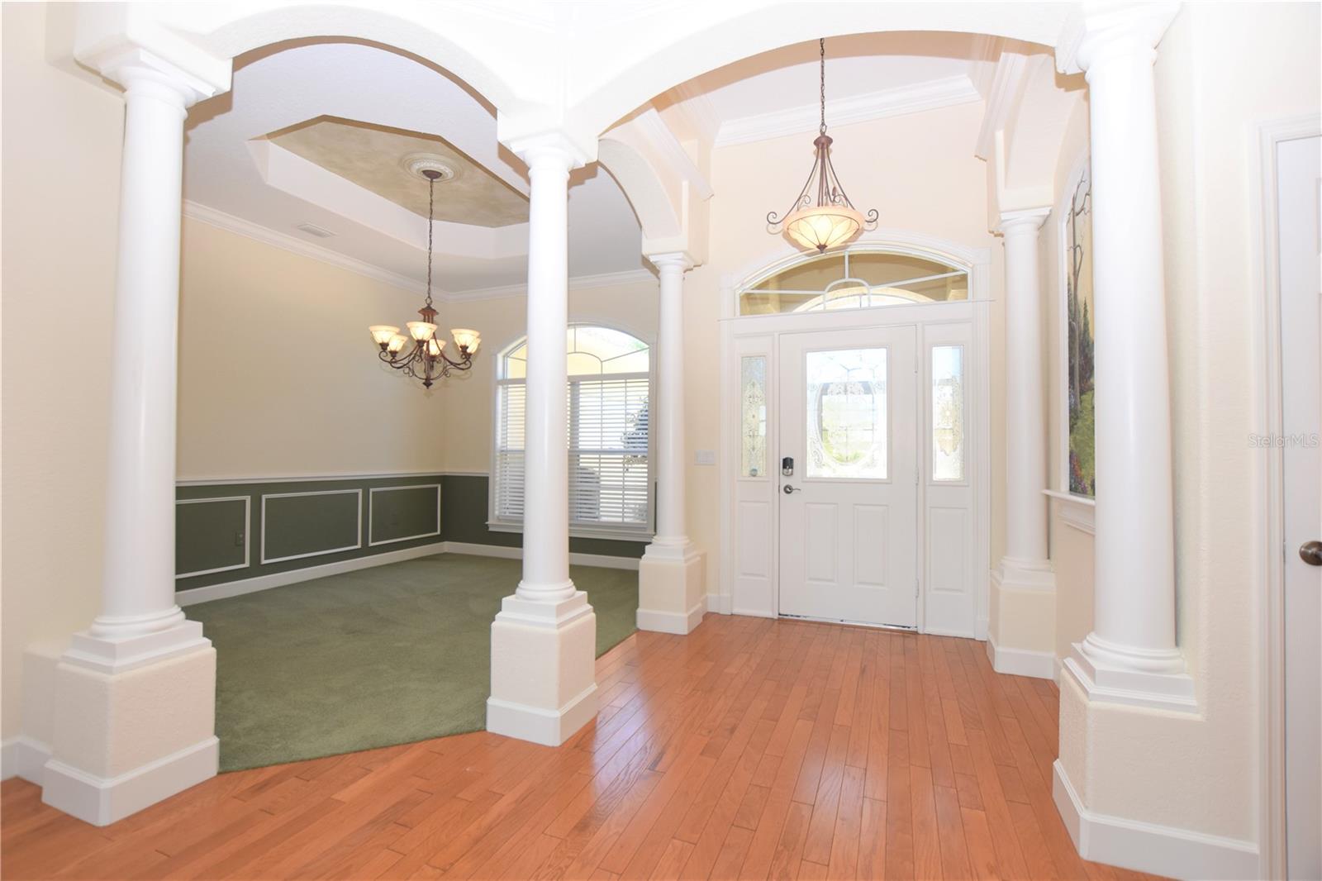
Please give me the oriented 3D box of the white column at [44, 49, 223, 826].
[{"bbox_3d":[-1.818,-0.057,1.945,0.365,2.520,0.330,0,-1,21],"label":"white column"}]

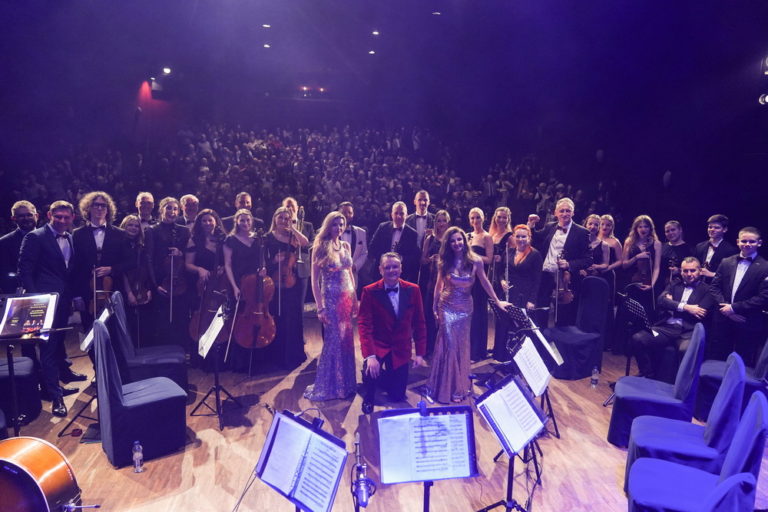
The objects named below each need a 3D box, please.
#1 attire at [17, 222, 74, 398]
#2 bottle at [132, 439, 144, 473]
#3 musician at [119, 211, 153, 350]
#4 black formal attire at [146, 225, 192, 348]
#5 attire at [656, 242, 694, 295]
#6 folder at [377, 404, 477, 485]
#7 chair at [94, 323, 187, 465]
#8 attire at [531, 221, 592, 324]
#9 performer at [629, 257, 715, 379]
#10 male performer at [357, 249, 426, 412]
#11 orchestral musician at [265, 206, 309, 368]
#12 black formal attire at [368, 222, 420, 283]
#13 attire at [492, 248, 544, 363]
[{"bbox_3d":[-2.909,0.513,4.532,0.360,1.530,0.500,8,10,41],"label":"attire"},{"bbox_3d":[-1.695,1.371,3.522,0.068,0.222,0.068,1,9,0],"label":"bottle"},{"bbox_3d":[-2.470,0.391,5.132,0.450,1.609,0.320,-3,7,-25],"label":"musician"},{"bbox_3d":[-2.188,0.432,5.258,0.460,1.490,0.340,-2,10,-19],"label":"black formal attire"},{"bbox_3d":[3.151,0.547,5.612,0.470,1.400,0.320,4,8,25],"label":"attire"},{"bbox_3d":[0.203,0.976,2.650,0.470,0.340,0.050,0,-14,-10],"label":"folder"},{"bbox_3d":[-1.787,0.956,3.761,0.560,0.960,0.440,-5,9,-37],"label":"chair"},{"bbox_3d":[1.885,0.438,5.524,0.660,1.540,0.420,4,10,17],"label":"attire"},{"bbox_3d":[2.909,0.671,5.246,0.780,1.310,0.620,-6,10,-43],"label":"performer"},{"bbox_3d":[0.059,0.653,4.625,0.600,1.390,0.720,1,8,3],"label":"male performer"},{"bbox_3d":[-1.019,0.325,5.376,0.500,1.682,0.400,-1,7,-12],"label":"orchestral musician"},{"bbox_3d":[0.136,0.373,5.583,0.540,1.476,0.330,0,7,0],"label":"black formal attire"},{"bbox_3d":[1.391,0.516,5.310,0.480,1.380,0.320,3,8,11],"label":"attire"}]

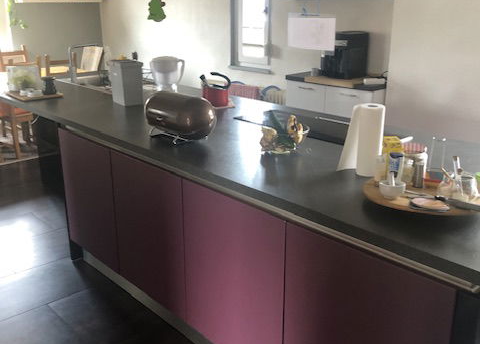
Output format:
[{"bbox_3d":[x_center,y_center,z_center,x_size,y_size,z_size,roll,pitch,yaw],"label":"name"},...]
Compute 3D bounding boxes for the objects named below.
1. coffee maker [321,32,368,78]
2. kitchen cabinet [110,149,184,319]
[{"bbox_3d":[0.928,-1.033,4.590,0.360,0.375,0.295,-16,24,-39],"label":"coffee maker"},{"bbox_3d":[-0.237,0.230,2.648,0.560,0.700,0.600,-16,24,-39],"label":"kitchen cabinet"}]

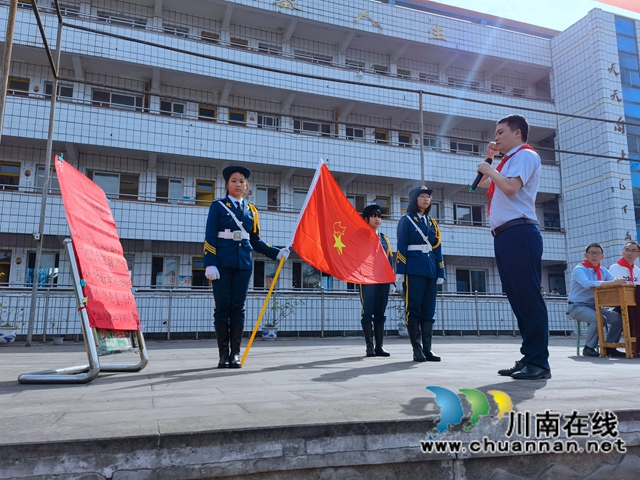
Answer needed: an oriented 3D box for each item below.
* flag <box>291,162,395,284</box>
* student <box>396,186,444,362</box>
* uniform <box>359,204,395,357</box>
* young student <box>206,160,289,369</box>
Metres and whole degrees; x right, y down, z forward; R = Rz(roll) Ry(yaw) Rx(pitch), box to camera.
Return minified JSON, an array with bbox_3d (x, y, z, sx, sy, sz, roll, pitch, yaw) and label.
[{"bbox_3d":[0.245,-0.149,4.534,1.100,1.020,0.300,6,-11,-33],"label":"flag"},{"bbox_3d":[0.925,0.283,4.585,0.460,1.600,0.300,4,-10,-25],"label":"student"},{"bbox_3d":[0.565,0.397,5.285,0.450,1.600,0.290,4,-10,-25],"label":"uniform"},{"bbox_3d":[-0.605,0.186,4.023,0.660,1.600,0.360,4,-10,-22],"label":"young student"}]

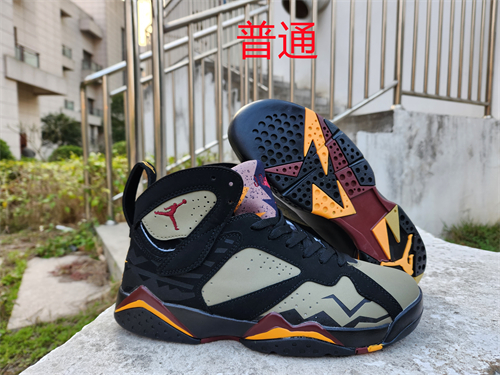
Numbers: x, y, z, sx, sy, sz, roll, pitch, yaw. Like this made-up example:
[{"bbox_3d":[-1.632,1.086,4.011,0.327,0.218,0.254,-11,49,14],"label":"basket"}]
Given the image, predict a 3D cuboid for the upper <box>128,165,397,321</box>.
[{"bbox_3d":[0.008,0.042,0.321,0.271,0.134,0.100,0,4,5],"label":"upper"}]

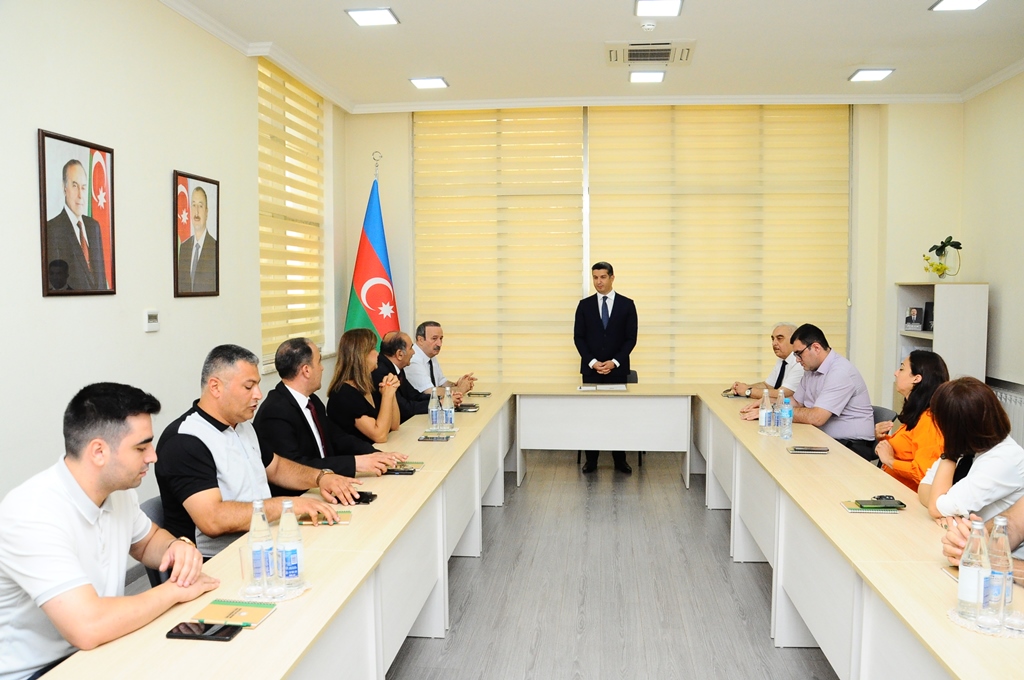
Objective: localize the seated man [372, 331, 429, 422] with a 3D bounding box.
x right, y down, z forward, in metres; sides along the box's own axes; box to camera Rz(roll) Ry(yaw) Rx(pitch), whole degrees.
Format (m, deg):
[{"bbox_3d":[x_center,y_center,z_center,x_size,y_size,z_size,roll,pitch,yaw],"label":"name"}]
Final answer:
[{"bbox_3d":[-0.683,0.582,5.140,0.700,1.270,0.540,0,4,4],"label":"seated man"}]

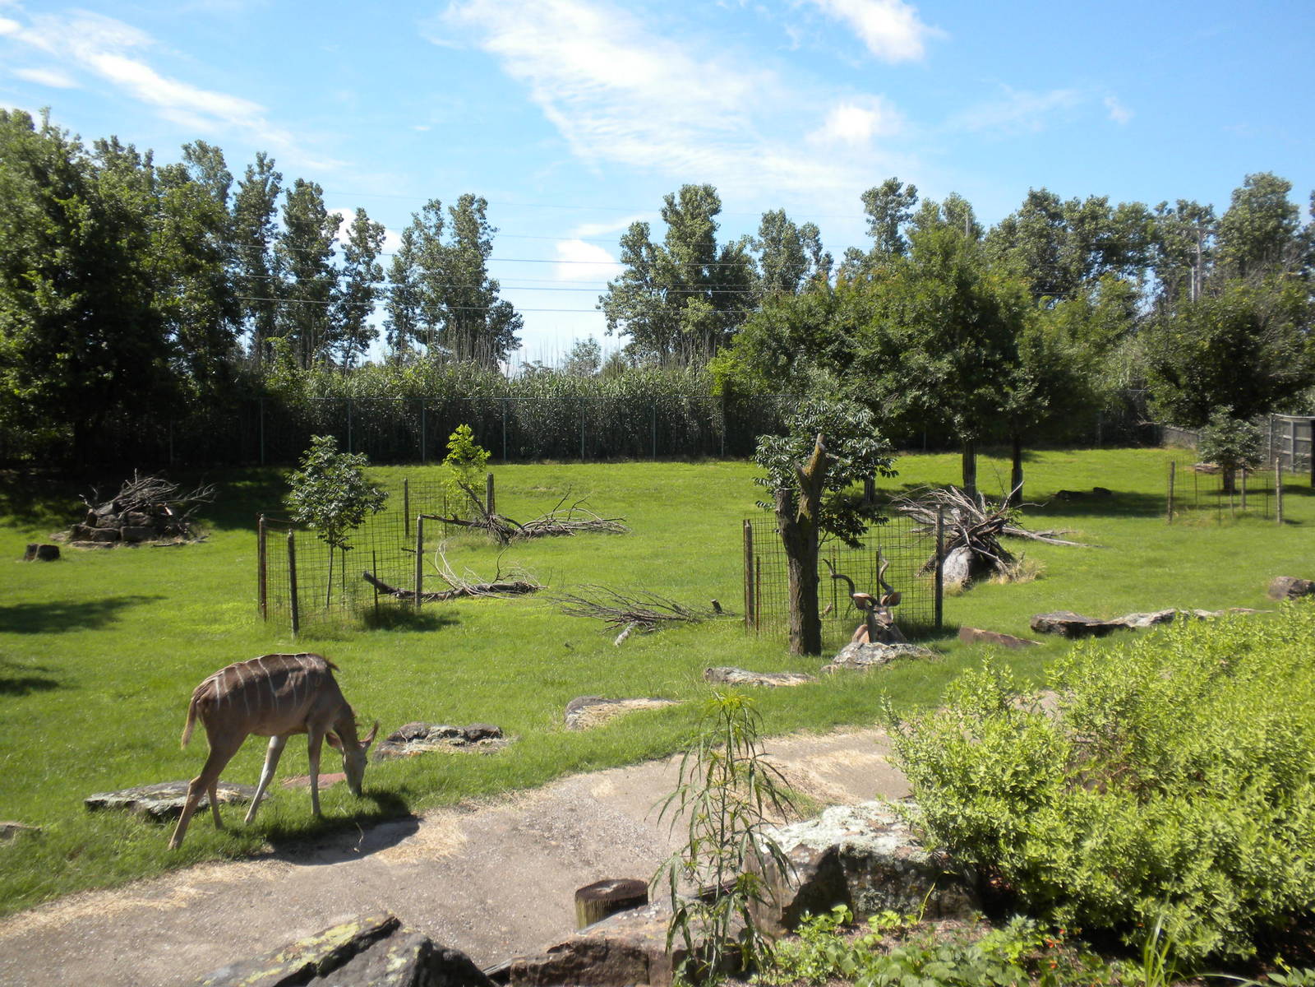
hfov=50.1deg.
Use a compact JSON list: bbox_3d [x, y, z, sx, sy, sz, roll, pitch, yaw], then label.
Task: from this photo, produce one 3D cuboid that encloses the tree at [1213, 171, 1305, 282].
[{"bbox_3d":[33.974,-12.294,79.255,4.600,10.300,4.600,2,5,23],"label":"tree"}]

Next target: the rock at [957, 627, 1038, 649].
[{"bbox_3d":[4.372,1.872,18.100,1.080,0.240,0.550,1,6,12],"label":"rock"}]

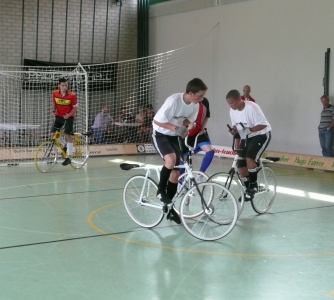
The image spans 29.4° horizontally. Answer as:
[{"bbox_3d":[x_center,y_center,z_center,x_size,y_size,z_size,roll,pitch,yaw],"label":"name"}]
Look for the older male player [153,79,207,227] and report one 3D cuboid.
[{"bbox_3d":[0.148,0.025,7.500,0.520,1.730,0.600,-4,7,-43],"label":"older male player"}]

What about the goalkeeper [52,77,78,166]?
[{"bbox_3d":[-2.153,-0.588,13.350,0.520,1.820,0.450,2,5,13],"label":"goalkeeper"}]

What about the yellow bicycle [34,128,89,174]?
[{"bbox_3d":[-2.196,-0.100,13.341,0.450,1.080,1.620,5,7,38],"label":"yellow bicycle"}]

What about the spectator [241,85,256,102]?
[{"bbox_3d":[2.103,-0.721,16.500,0.500,1.810,0.320,3,6,24],"label":"spectator"}]

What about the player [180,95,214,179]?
[{"bbox_3d":[0.425,-0.185,9.000,0.500,1.470,0.550,2,6,20],"label":"player"}]

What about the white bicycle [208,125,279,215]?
[{"bbox_3d":[1.016,0.319,8.369,0.450,1.200,1.620,4,7,37],"label":"white bicycle"}]

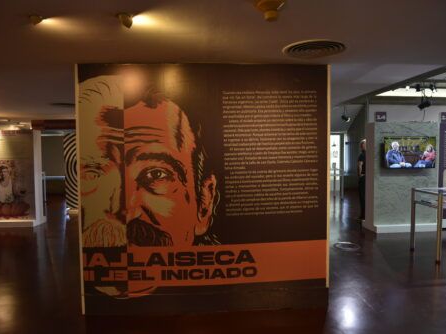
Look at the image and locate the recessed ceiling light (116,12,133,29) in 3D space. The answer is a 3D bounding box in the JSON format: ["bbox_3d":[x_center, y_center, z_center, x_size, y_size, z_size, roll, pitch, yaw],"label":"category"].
[{"bbox_3d":[-0.595,-0.875,2.018,0.100,0.075,0.100,-2,3,-32],"label":"recessed ceiling light"}]

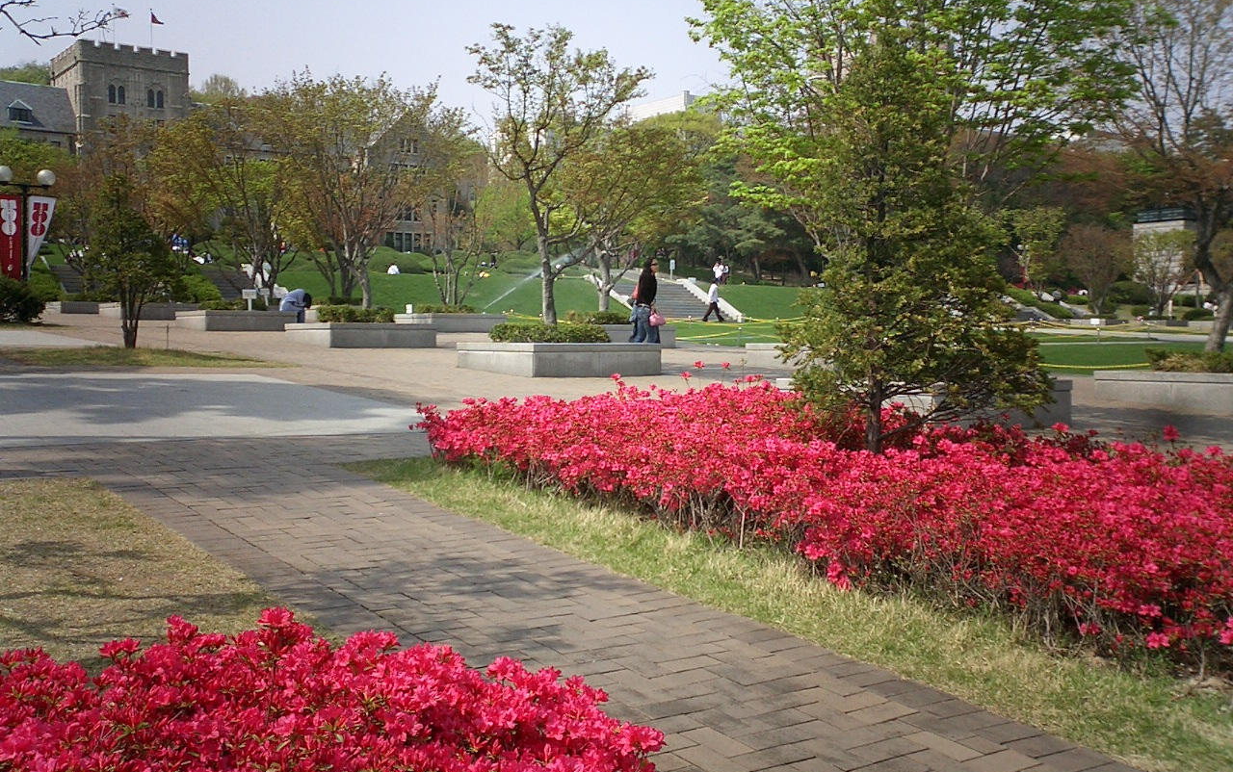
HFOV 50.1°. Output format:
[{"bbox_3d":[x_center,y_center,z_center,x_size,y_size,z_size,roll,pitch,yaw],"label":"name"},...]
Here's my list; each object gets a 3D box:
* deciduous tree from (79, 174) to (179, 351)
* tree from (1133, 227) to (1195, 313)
[{"bbox_3d":[-7.570,-1.940,20.450,1.460,2.680,1.460,0,2,0],"label":"deciduous tree"},{"bbox_3d":[28.878,-6.019,69.500,3.251,4.978,3.251,1,2,22],"label":"tree"}]

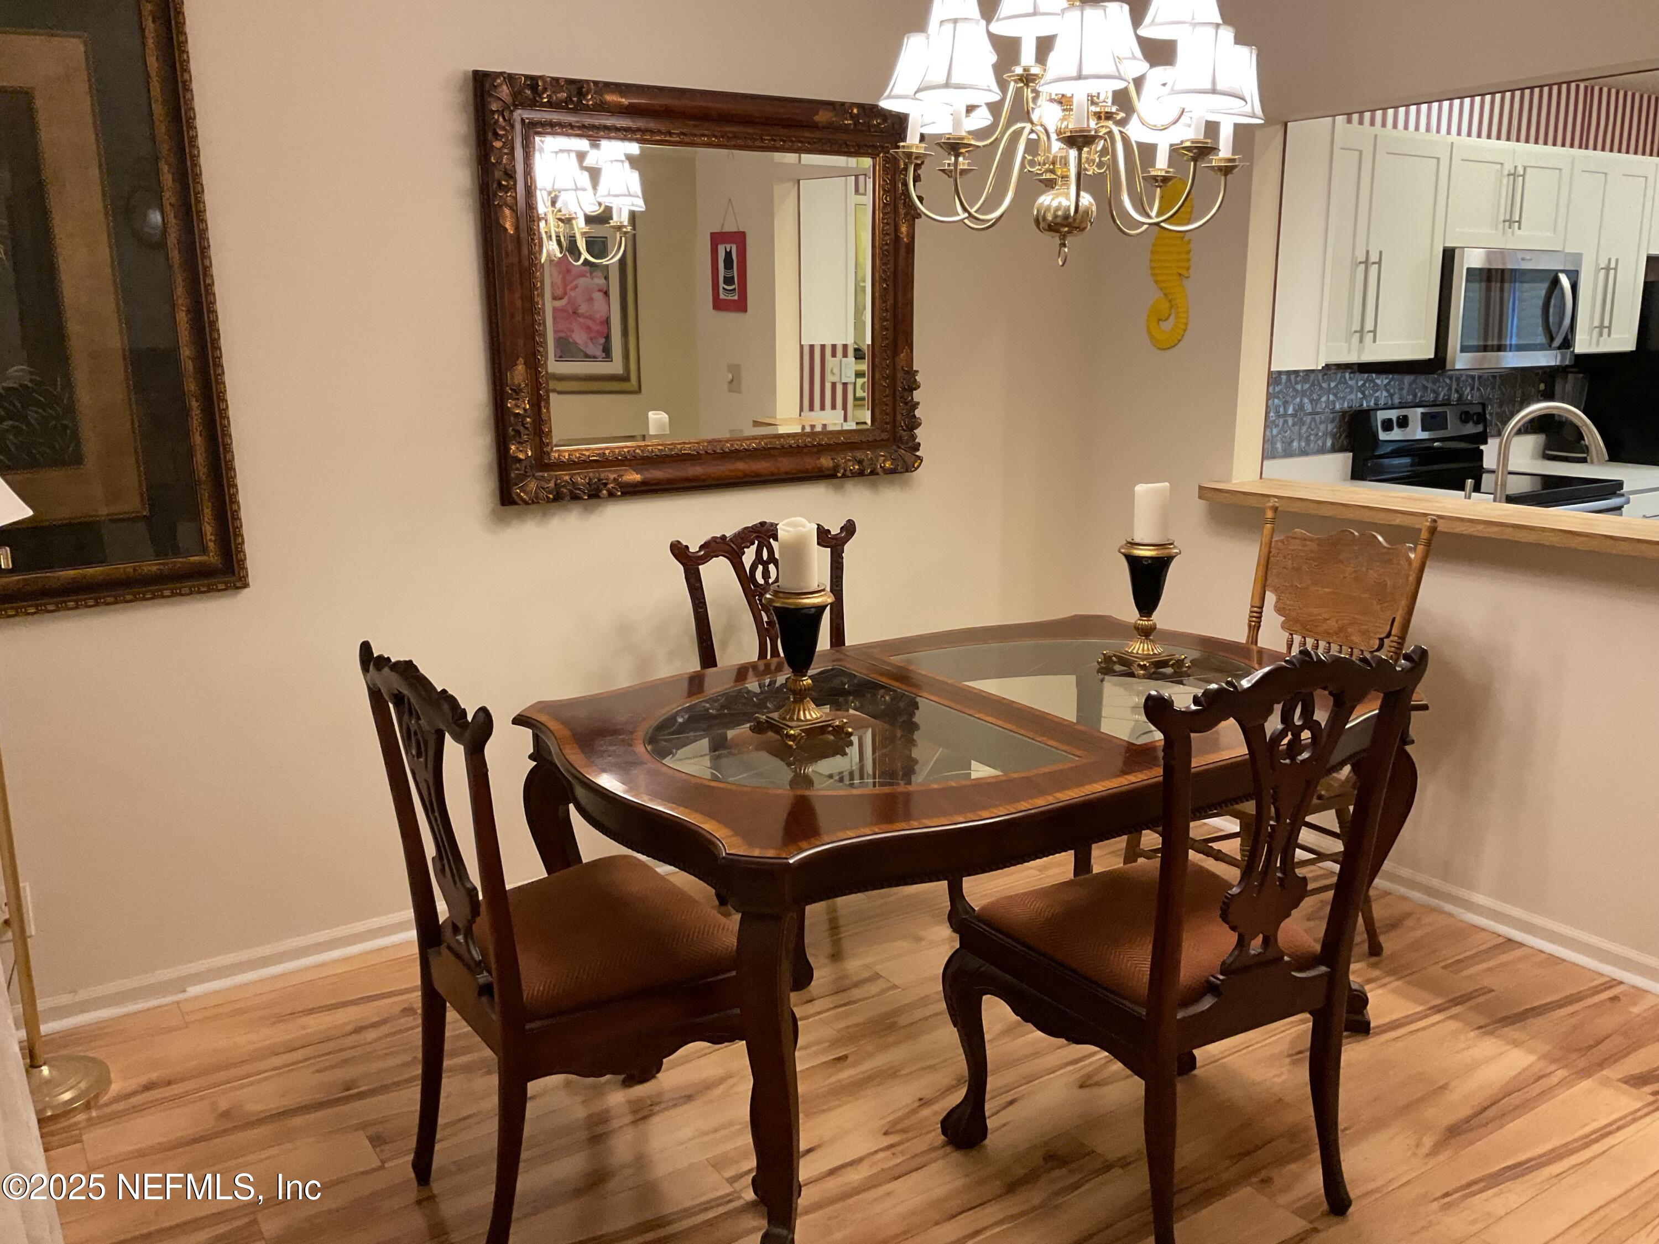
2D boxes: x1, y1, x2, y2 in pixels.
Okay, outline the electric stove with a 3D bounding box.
[{"bbox_3d":[2.416,-0.182,5.125,0.760,1.155,0.660,-9,15,-33],"label":"electric stove"}]

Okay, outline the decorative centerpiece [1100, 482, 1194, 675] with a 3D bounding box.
[{"bbox_3d":[0.694,-0.102,3.041,0.154,0.410,0.154,-9,15,-33],"label":"decorative centerpiece"}]

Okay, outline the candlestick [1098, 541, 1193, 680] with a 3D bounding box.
[{"bbox_3d":[0.724,-0.038,3.160,0.140,0.290,0.140,-9,15,-33],"label":"candlestick"}]

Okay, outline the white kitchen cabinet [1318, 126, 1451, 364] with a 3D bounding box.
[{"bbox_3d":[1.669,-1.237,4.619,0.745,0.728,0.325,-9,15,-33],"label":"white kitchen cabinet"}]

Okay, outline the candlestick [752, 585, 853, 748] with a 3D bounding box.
[{"bbox_3d":[-0.053,0.077,2.691,0.140,0.290,0.140,-9,15,-33],"label":"candlestick"}]

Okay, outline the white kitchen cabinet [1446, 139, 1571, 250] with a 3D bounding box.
[{"bbox_3d":[2.390,-1.579,5.191,0.765,0.375,0.330,-9,15,-33],"label":"white kitchen cabinet"}]

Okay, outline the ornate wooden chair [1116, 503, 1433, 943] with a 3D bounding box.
[{"bbox_3d":[1.070,0.279,3.406,0.570,1.080,0.470,-8,15,-31],"label":"ornate wooden chair"}]

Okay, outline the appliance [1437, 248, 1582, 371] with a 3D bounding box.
[{"bbox_3d":[2.322,-1.133,5.032,0.760,0.407,0.420,-9,15,-33],"label":"appliance"}]

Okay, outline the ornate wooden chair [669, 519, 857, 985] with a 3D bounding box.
[{"bbox_3d":[-0.004,0.294,3.518,0.570,1.020,0.560,-9,16,-34],"label":"ornate wooden chair"}]

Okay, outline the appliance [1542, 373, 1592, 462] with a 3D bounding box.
[{"bbox_3d":[2.991,-0.838,5.637,0.180,0.370,0.200,-9,15,-33],"label":"appliance"}]

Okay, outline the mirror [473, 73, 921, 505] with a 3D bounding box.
[{"bbox_3d":[-0.285,-0.852,3.627,1.235,0.995,0.070,-9,15,-33],"label":"mirror"}]

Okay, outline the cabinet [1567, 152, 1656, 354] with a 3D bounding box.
[{"bbox_3d":[2.845,-1.418,5.389,0.570,0.729,0.325,-9,15,-33],"label":"cabinet"}]

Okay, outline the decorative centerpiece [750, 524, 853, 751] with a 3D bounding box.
[{"bbox_3d":[-0.053,0.014,2.677,0.140,0.420,0.140,-9,15,-33],"label":"decorative centerpiece"}]

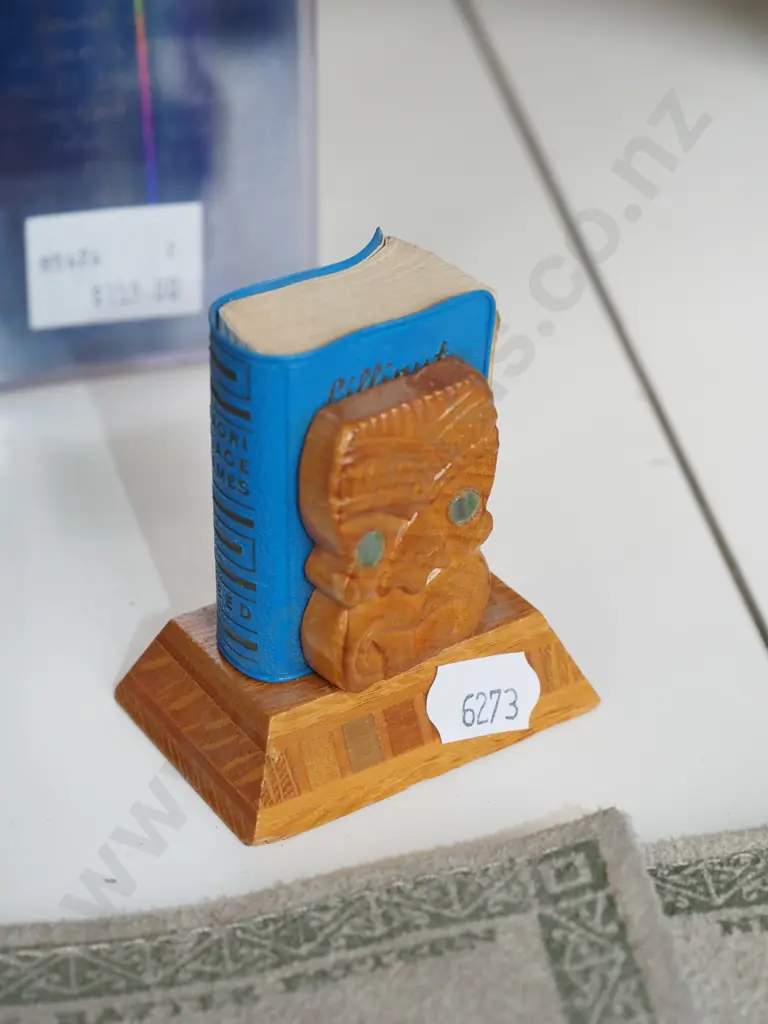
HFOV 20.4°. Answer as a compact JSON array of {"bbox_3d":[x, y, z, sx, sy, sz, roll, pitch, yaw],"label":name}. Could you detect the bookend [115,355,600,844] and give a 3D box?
[{"bbox_3d":[-0.004,0.003,0.316,0.063,0.063,0.043,-19,38,-28],"label":"bookend"}]

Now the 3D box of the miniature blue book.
[{"bbox_3d":[-0.007,-0.007,0.308,0.039,0.054,0.023,-19,38,-28],"label":"miniature blue book"}]

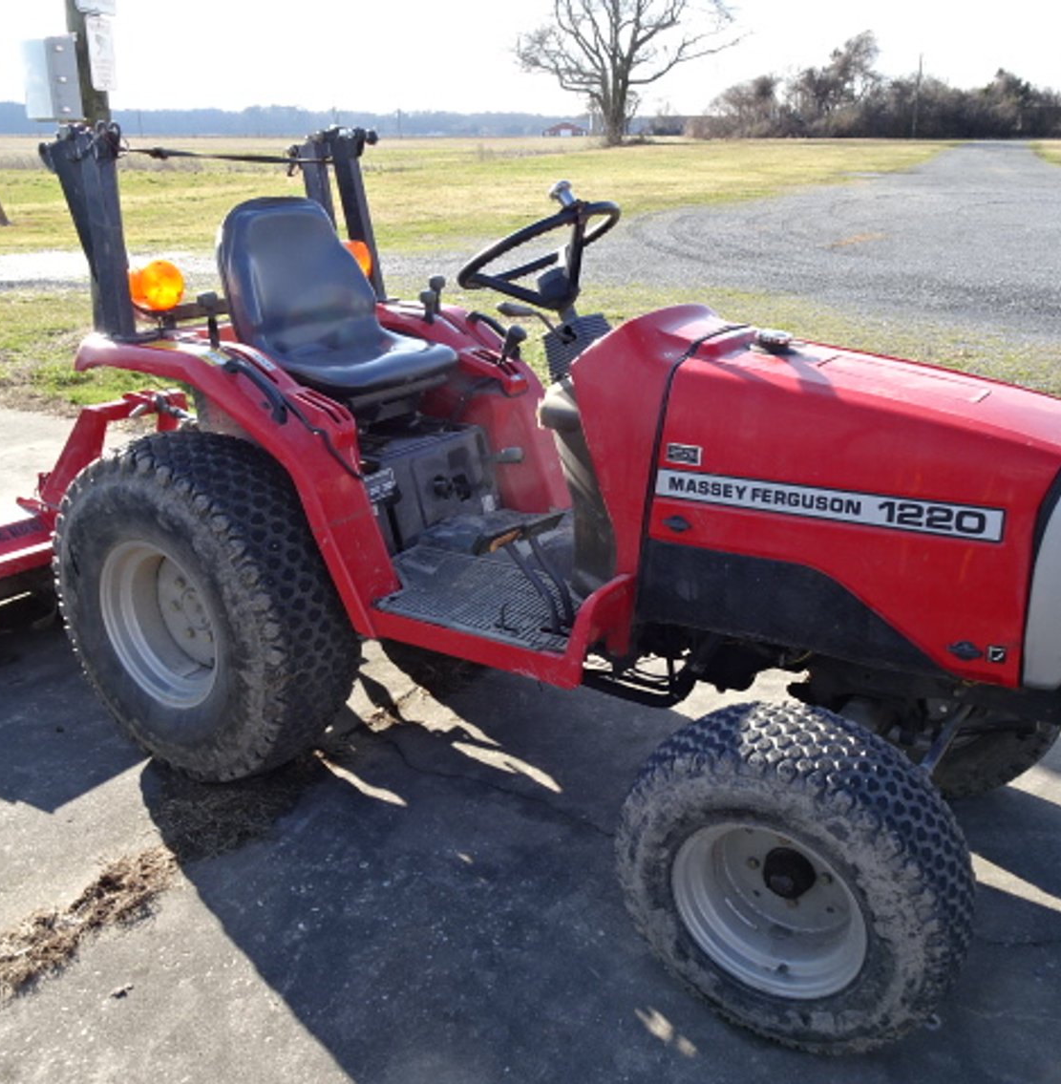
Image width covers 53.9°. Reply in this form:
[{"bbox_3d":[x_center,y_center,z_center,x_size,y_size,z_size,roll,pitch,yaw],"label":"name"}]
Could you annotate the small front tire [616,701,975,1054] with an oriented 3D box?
[{"bbox_3d":[0.448,0.577,1.806,0.585,0.580,0.235,14,25,31],"label":"small front tire"}]

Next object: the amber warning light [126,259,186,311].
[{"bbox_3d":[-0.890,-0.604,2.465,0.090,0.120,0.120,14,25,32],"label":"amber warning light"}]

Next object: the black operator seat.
[{"bbox_3d":[-0.465,-0.606,2.572,0.480,0.460,0.480,14,25,32],"label":"black operator seat"}]

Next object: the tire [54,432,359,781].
[{"bbox_3d":[-0.792,0.159,2.526,0.840,0.835,0.305,14,25,32],"label":"tire"}]

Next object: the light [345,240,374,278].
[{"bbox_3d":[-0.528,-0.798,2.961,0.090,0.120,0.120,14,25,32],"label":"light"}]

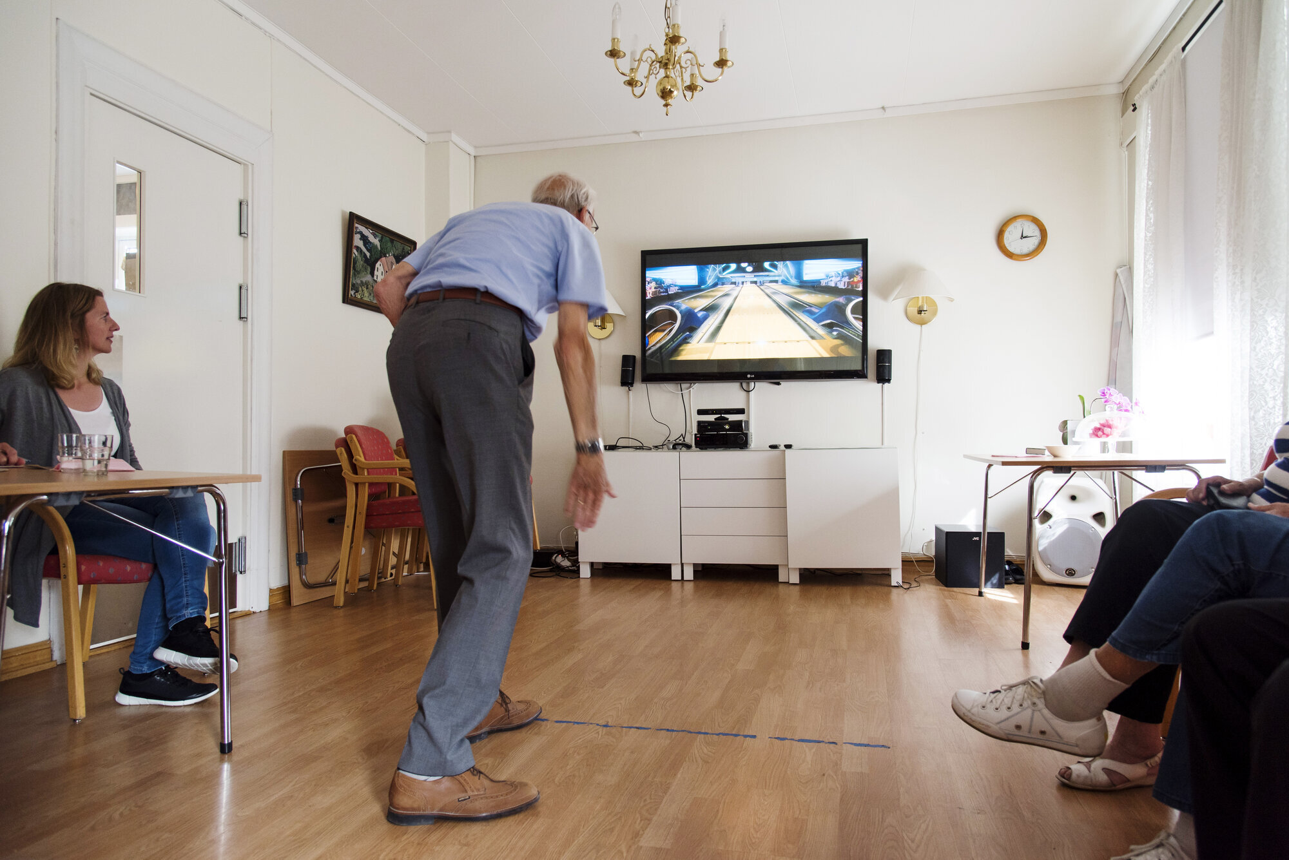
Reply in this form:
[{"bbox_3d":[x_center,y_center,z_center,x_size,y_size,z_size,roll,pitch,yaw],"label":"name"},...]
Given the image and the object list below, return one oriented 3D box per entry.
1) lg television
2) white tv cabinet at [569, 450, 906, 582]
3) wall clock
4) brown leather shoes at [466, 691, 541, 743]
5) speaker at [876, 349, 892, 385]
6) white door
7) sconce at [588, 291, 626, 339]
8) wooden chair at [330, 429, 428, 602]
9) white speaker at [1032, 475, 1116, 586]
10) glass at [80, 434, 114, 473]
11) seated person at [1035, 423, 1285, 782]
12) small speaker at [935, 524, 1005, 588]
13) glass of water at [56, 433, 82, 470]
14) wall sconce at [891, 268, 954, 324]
[{"bbox_3d":[0.663,-0.719,5.315,1.390,0.830,0.060,0,-1,14],"label":"lg television"},{"bbox_3d":[0.549,0.491,5.029,1.810,0.745,0.420,0,-1,14],"label":"white tv cabinet"},{"bbox_3d":[2.235,-1.142,5.080,0.277,0.277,0.045,0,-1,14],"label":"wall clock"},{"bbox_3d":[-0.410,0.755,2.316,0.300,0.120,0.112,1,-2,-44],"label":"brown leather shoes"},{"bbox_3d":[1.422,-0.376,5.090,0.088,0.200,0.090,0,-1,14],"label":"speaker"},{"bbox_3d":[-1.997,-0.215,3.610,0.045,2.065,0.825,0,-1,14],"label":"white door"},{"bbox_3d":[-0.308,-0.762,5.632,0.360,0.320,0.210,0,-1,14],"label":"sconce"},{"bbox_3d":[-1.189,0.422,4.346,0.610,0.870,0.540,0,-1,7],"label":"wooden chair"},{"bbox_3d":[2.360,0.550,4.765,0.385,0.595,0.335,0,-1,20],"label":"white speaker"},{"bbox_3d":[-1.377,0.062,2.160,0.081,0.102,0.081,0,-1,14],"label":"glass"},{"bbox_3d":[1.355,0.196,2.077,0.900,1.240,0.520,0,-1,20],"label":"seated person"},{"bbox_3d":[1.791,0.697,4.744,0.300,0.300,0.320,0,-1,9],"label":"small speaker"},{"bbox_3d":[-1.605,0.065,2.420,0.077,0.107,0.077,0,-1,-34],"label":"glass of water"},{"bbox_3d":[1.668,-0.795,5.139,0.360,0.320,0.210,0,-1,14],"label":"wall sconce"}]

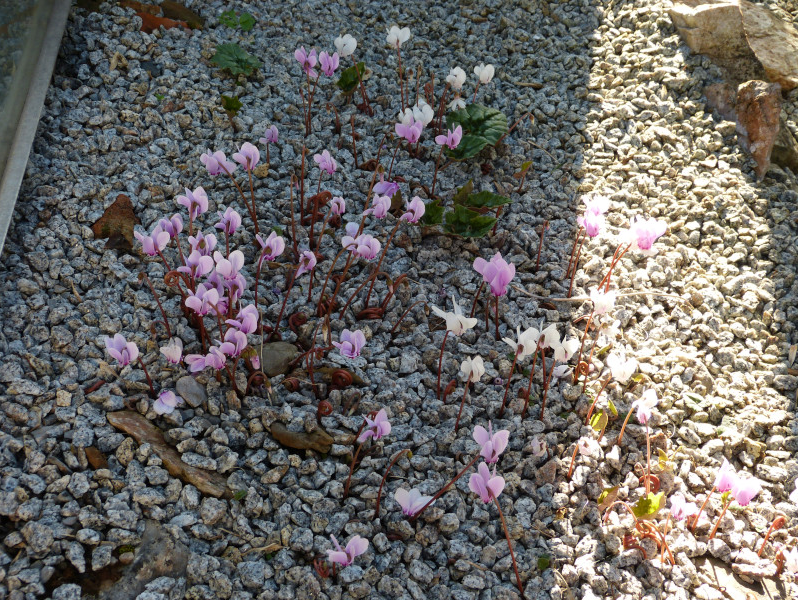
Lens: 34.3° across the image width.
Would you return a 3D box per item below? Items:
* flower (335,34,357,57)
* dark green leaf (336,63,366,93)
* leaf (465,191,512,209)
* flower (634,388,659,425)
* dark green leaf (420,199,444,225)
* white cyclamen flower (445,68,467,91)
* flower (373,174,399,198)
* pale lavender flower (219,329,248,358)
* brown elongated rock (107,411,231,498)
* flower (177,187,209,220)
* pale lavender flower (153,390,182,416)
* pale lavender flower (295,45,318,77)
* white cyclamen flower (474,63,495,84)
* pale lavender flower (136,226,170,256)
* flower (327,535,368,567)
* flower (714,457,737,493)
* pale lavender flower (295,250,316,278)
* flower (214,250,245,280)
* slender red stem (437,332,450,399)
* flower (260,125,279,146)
[{"bbox_3d":[-0.058,-0.275,1.401,0.025,0.026,0.022,13,40,16],"label":"flower"},{"bbox_3d":[-0.057,-0.261,1.527,0.035,0.036,0.025,-1,37,-2],"label":"dark green leaf"},{"bbox_3d":[0.088,-0.098,1.275,0.044,0.014,0.030,-6,38,-8],"label":"leaf"},{"bbox_3d":[0.198,0.085,1.034,0.021,0.028,0.023,9,38,11],"label":"flower"},{"bbox_3d":[0.030,-0.082,1.210,0.025,0.017,0.024,0,36,0],"label":"dark green leaf"},{"bbox_3d":[0.054,-0.210,1.227,0.020,0.021,0.018,0,38,0],"label":"white cyclamen flower"},{"bbox_3d":[-0.011,-0.105,1.194,0.024,0.021,0.020,-20,42,-23],"label":"flower"},{"bbox_3d":[-0.125,0.033,0.980,0.021,0.020,0.020,0,36,0],"label":"pale lavender flower"},{"bbox_3d":[-0.161,0.108,0.905,0.022,0.015,0.118,-31,48,-33],"label":"brown elongated rock"},{"bbox_3d":[-0.185,-0.086,1.160,0.026,0.026,0.024,-26,42,-32],"label":"flower"},{"bbox_3d":[-0.199,0.089,1.115,0.024,0.018,0.023,0,35,0],"label":"pale lavender flower"},{"bbox_3d":[-0.104,-0.265,1.446,0.027,0.035,0.026,-3,37,-4],"label":"pale lavender flower"},{"bbox_3d":[0.083,-0.219,1.249,0.020,0.019,0.017,0,38,0],"label":"white cyclamen flower"},{"bbox_3d":[-0.190,-0.046,0.994,0.026,0.023,0.021,0,38,0],"label":"pale lavender flower"},{"bbox_3d":[-0.037,0.183,0.945,0.029,0.020,0.025,-12,37,-16],"label":"flower"},{"bbox_3d":[0.236,0.127,0.934,0.021,0.027,0.021,-13,40,-16],"label":"flower"},{"bbox_3d":[-0.076,-0.029,1.070,0.019,0.021,0.019,12,37,16],"label":"pale lavender flower"},{"bbox_3d":[-0.142,-0.029,1.090,0.025,0.025,0.021,-6,38,-8],"label":"flower"},{"bbox_3d":[0.037,0.054,1.061,0.005,0.074,0.005,4,38,-3],"label":"slender red stem"},{"bbox_3d":[-0.147,-0.187,1.460,0.020,0.018,0.022,-18,39,-24],"label":"flower"}]

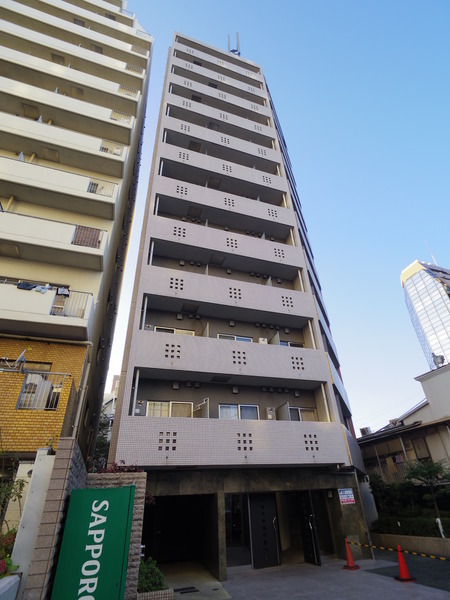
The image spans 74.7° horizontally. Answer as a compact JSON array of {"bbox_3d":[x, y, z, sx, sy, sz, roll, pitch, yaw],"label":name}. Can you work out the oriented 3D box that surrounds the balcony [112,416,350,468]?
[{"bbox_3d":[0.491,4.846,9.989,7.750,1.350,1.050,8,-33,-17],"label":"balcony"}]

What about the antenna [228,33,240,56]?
[{"bbox_3d":[0.926,-24.912,28.734,1.200,6.000,0.600,8,-33,-17],"label":"antenna"}]

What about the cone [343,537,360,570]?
[{"bbox_3d":[3.745,7.617,8.887,0.380,0.700,0.380,-21,-36,27],"label":"cone"}]

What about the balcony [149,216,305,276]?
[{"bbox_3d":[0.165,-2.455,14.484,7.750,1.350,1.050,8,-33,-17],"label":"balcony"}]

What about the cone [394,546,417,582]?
[{"bbox_3d":[4.748,7.023,7.921,0.380,0.700,0.380,21,-39,-33],"label":"cone"}]

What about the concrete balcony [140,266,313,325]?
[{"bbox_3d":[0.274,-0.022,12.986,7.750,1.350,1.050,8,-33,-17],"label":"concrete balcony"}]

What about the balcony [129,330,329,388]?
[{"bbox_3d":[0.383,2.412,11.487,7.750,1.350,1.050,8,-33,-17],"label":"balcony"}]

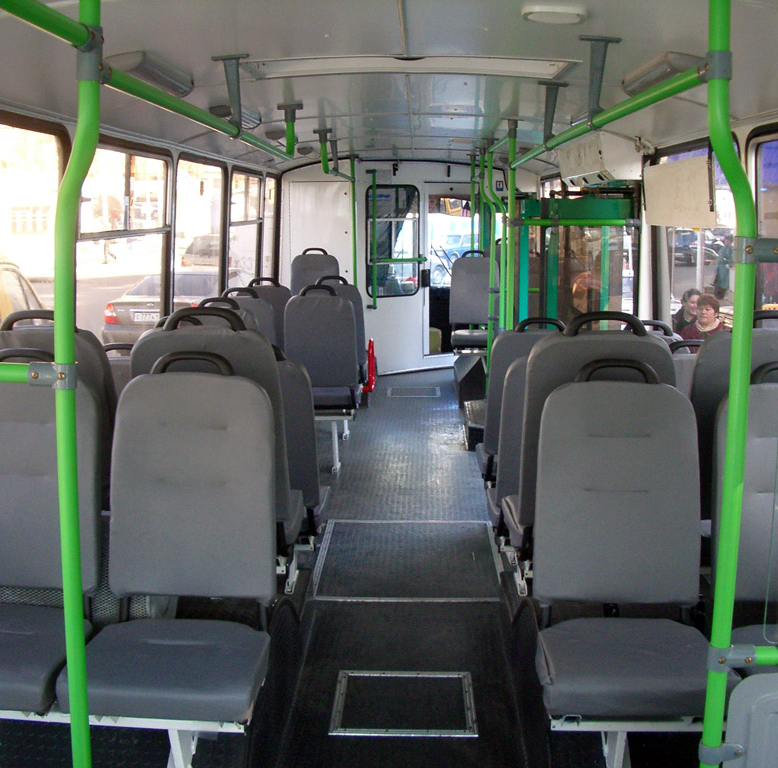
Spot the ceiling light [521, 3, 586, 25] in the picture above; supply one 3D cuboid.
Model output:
[{"bbox_3d":[0.348,-0.779,2.186,0.142,0.035,0.142,0,10,1],"label":"ceiling light"}]

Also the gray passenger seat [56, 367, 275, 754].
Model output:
[{"bbox_3d":[-0.505,0.338,2.517,0.457,0.761,0.700,0,10,1],"label":"gray passenger seat"}]

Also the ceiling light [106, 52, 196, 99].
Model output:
[{"bbox_3d":[-0.697,-0.891,2.989,0.140,0.075,0.580,1,10,1],"label":"ceiling light"}]

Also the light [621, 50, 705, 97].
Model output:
[{"bbox_3d":[0.768,-0.852,2.898,0.122,0.056,0.599,8,10,0],"label":"light"}]

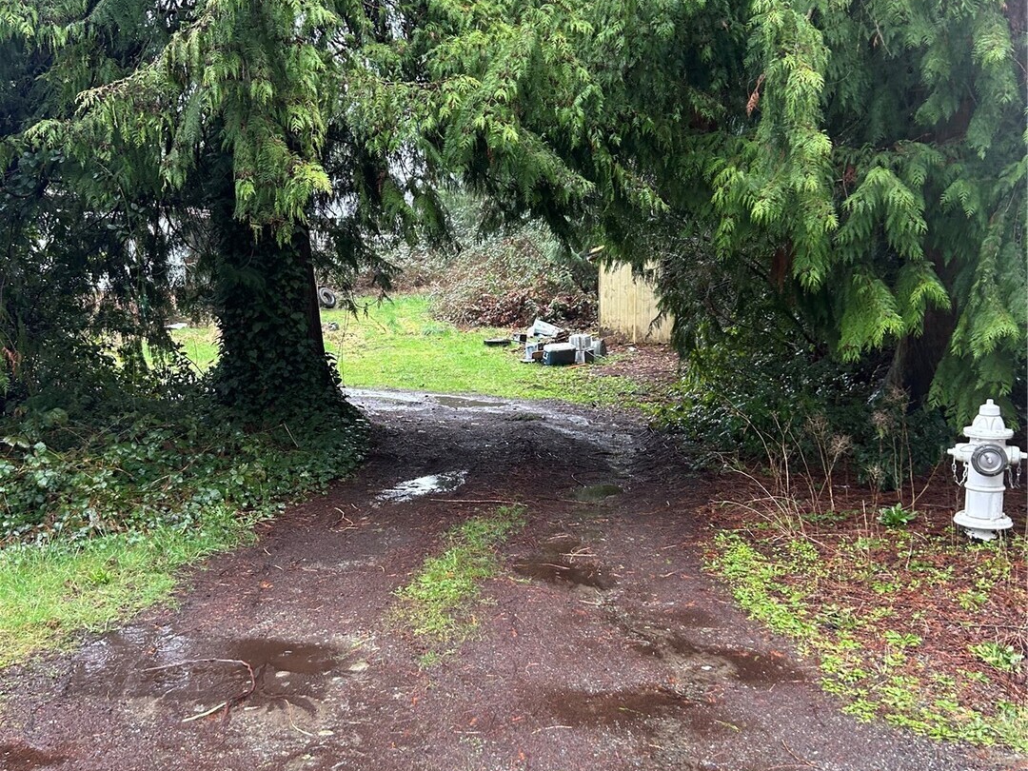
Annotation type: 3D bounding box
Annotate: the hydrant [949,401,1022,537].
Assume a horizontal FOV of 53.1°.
[{"bbox_3d":[2.673,0.480,5.821,0.410,0.785,0.390,2,6,18],"label":"hydrant"}]

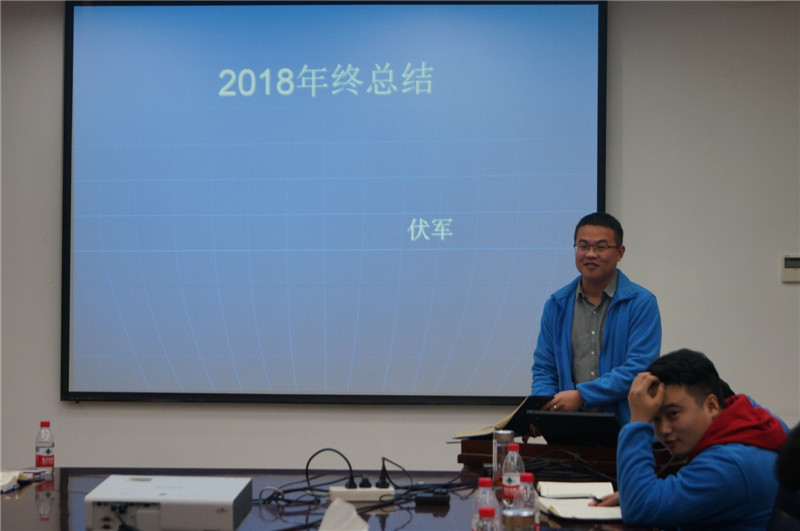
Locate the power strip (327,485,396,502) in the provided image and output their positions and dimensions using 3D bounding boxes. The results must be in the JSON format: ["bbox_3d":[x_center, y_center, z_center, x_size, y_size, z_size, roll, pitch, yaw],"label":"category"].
[{"bbox_3d":[-0.109,0.658,4.770,0.187,0.036,0.060,1,0,0],"label":"power strip"}]

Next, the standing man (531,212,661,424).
[{"bbox_3d":[0.686,0.643,5.875,0.510,1.660,0.400,0,0,23],"label":"standing man"}]

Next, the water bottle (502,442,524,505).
[{"bbox_3d":[0.320,0.592,4.700,0.063,0.176,0.063,1,0,0],"label":"water bottle"}]

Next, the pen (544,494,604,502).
[{"bbox_3d":[0.484,0.647,4.620,0.155,0.011,0.011,1,0,6],"label":"pen"}]

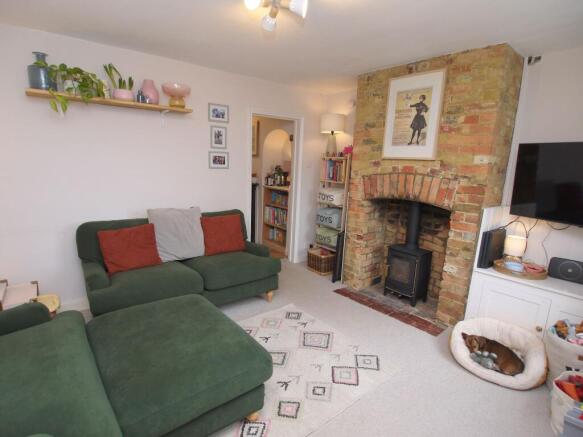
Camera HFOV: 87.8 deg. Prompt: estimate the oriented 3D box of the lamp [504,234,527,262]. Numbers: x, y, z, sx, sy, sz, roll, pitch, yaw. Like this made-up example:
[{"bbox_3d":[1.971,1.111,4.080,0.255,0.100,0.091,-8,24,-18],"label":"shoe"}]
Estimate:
[{"bbox_3d":[2.003,0.292,2.724,0.155,0.290,0.155,-9,15,-41],"label":"lamp"}]

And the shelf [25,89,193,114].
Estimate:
[{"bbox_3d":[-1.444,-0.953,2.540,1.186,0.031,0.199,-7,14,-40],"label":"shelf"}]

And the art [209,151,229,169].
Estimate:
[{"bbox_3d":[-0.764,-0.617,3.227,0.227,0.176,0.020,-8,15,-39],"label":"art"}]

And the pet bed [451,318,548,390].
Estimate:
[{"bbox_3d":[1.522,0.961,2.233,0.670,0.200,0.600,-9,15,-41],"label":"pet bed"}]

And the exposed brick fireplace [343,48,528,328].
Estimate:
[{"bbox_3d":[1.282,-0.280,3.083,0.483,2.319,1.341,-7,14,-40],"label":"exposed brick fireplace"}]

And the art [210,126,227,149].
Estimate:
[{"bbox_3d":[-0.759,-0.844,3.180,0.177,0.223,0.020,-8,15,-39],"label":"art"}]

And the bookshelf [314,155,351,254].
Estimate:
[{"bbox_3d":[0.592,-0.068,3.988,0.298,1.512,0.440,-7,14,-40],"label":"bookshelf"}]

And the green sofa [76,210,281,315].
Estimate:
[{"bbox_3d":[-0.951,0.437,2.812,1.597,0.856,0.824,-7,14,-40],"label":"green sofa"}]

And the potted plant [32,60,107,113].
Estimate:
[{"bbox_3d":[-1.627,-0.957,2.255,0.410,0.330,0.220,-8,15,-39],"label":"potted plant"}]

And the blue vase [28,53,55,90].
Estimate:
[{"bbox_3d":[-1.799,-1.044,2.191,0.163,0.253,0.163,-7,14,-40],"label":"blue vase"}]

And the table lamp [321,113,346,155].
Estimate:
[{"bbox_3d":[0.522,-1.045,3.881,0.298,0.540,0.298,2,11,0],"label":"table lamp"}]

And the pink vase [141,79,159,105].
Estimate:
[{"bbox_3d":[-1.218,-1.082,2.612,0.140,0.210,0.140,-8,15,-39],"label":"pink vase"}]

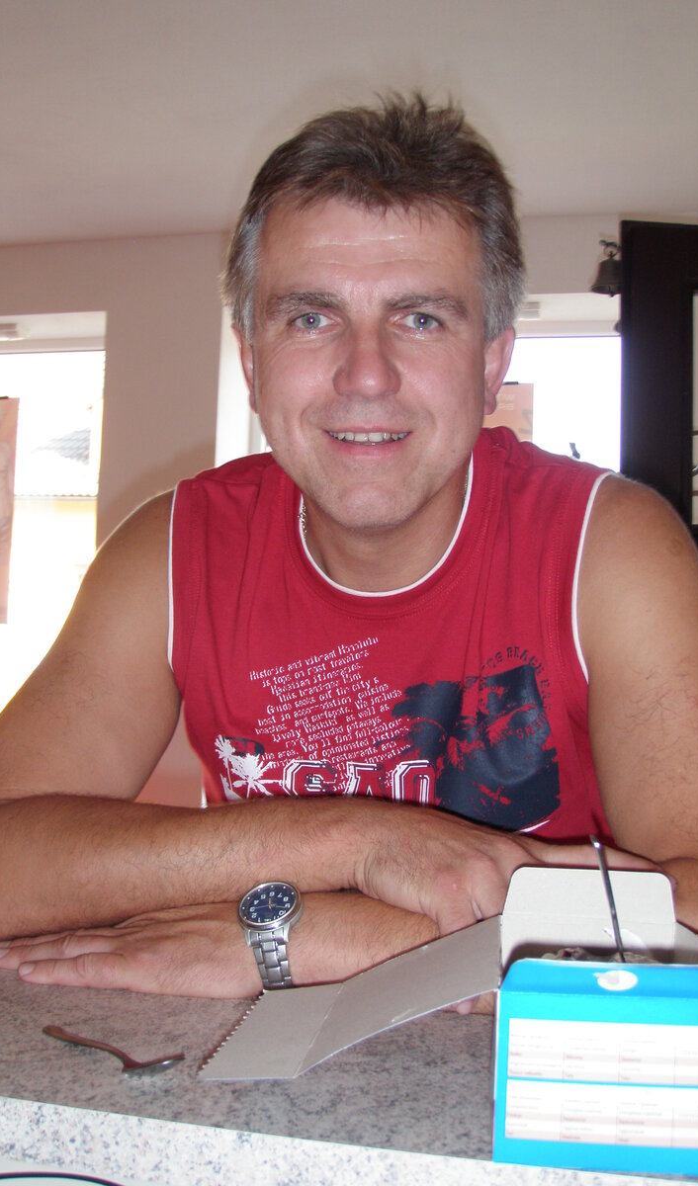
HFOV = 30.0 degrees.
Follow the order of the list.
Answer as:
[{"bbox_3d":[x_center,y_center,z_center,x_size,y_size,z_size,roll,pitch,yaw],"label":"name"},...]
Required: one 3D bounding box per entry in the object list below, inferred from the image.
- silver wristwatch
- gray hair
[{"bbox_3d":[-0.041,0.213,0.812,0.042,0.054,0.063,-13,30,13],"label":"silver wristwatch"},{"bbox_3d":[0.017,-0.233,0.883,0.195,0.190,0.195,1,-3,1],"label":"gray hair"}]

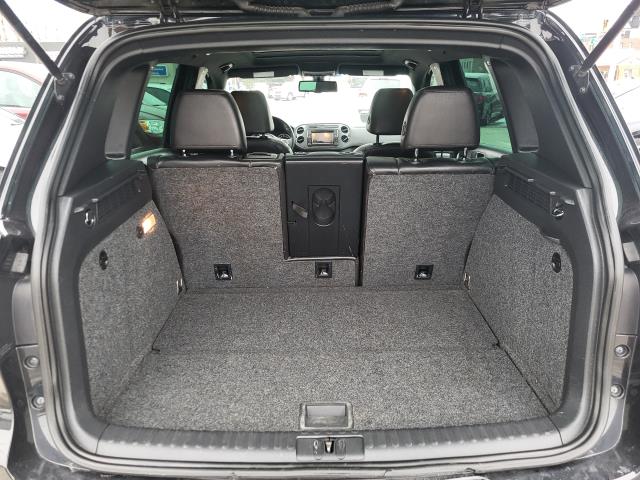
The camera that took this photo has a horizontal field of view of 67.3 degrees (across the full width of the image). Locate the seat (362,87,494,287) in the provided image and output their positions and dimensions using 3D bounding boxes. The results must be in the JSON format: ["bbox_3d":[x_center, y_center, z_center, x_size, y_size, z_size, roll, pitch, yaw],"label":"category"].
[{"bbox_3d":[0.360,-0.132,1.687,0.425,0.770,0.370,-1,18,0],"label":"seat"}]

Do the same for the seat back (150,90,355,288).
[{"bbox_3d":[-0.206,-0.125,1.691,0.694,0.765,0.370,-1,18,0],"label":"seat back"}]

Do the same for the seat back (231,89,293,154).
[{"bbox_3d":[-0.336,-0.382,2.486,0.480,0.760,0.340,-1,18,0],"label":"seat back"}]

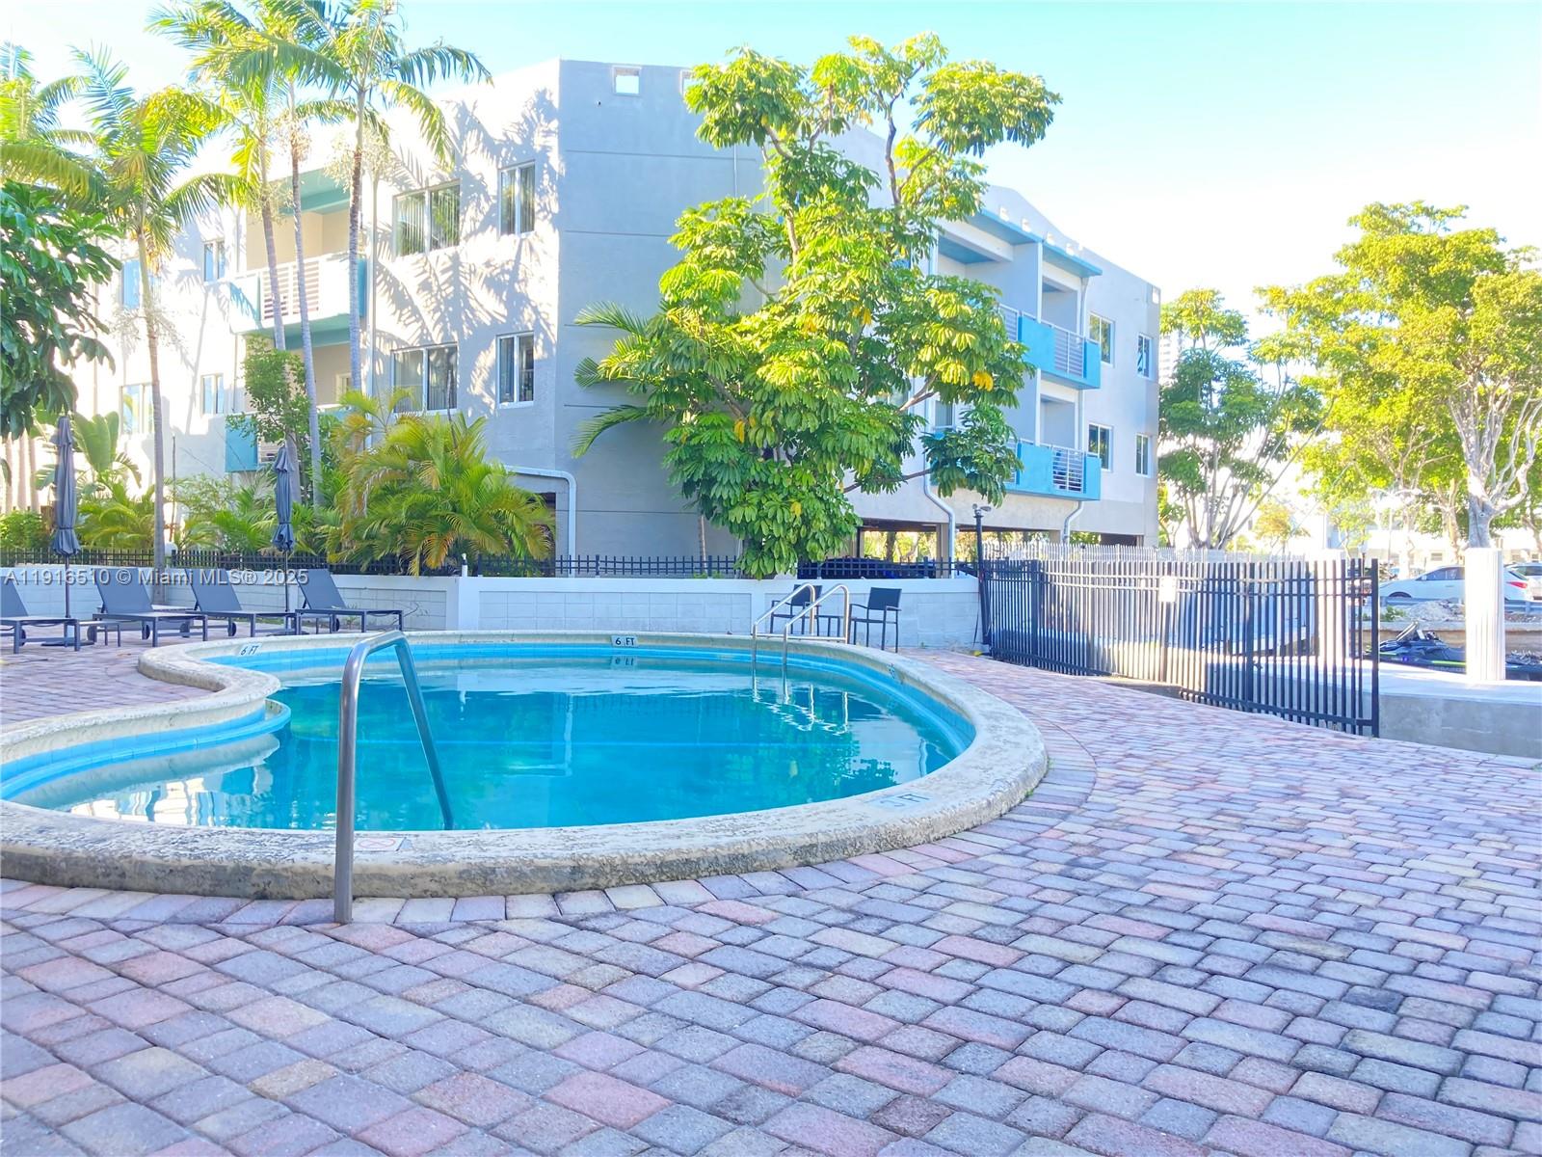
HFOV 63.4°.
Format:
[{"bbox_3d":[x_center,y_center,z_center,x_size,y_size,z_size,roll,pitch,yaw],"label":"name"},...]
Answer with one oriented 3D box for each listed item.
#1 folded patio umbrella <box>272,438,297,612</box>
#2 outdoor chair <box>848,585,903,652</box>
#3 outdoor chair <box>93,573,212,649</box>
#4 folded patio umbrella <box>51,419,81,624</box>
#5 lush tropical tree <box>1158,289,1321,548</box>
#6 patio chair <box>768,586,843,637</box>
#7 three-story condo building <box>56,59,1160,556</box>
[{"bbox_3d":[-6.419,-0.544,16.494,0.310,2.560,0.310,0,1,-21],"label":"folded patio umbrella"},{"bbox_3d":[1.363,0.542,16.214,0.550,0.860,0.550,2,1,36],"label":"outdoor chair"},{"bbox_3d":[-7.304,0.324,14.662,1.350,0.870,0.630,1,1,31],"label":"outdoor chair"},{"bbox_3d":[-8.013,-0.540,14.194,0.330,2.590,0.330,0,1,-29],"label":"folded patio umbrella"},{"bbox_3d":[14.744,-4.203,39.918,5.600,9.900,5.600,1,1,20],"label":"lush tropical tree"},{"bbox_3d":[0.356,0.522,17.114,0.550,0.860,0.550,2,1,36],"label":"patio chair"},{"bbox_3d":[-3.014,-4.420,35.624,20.500,10.000,23.500,2,1,36],"label":"three-story condo building"}]

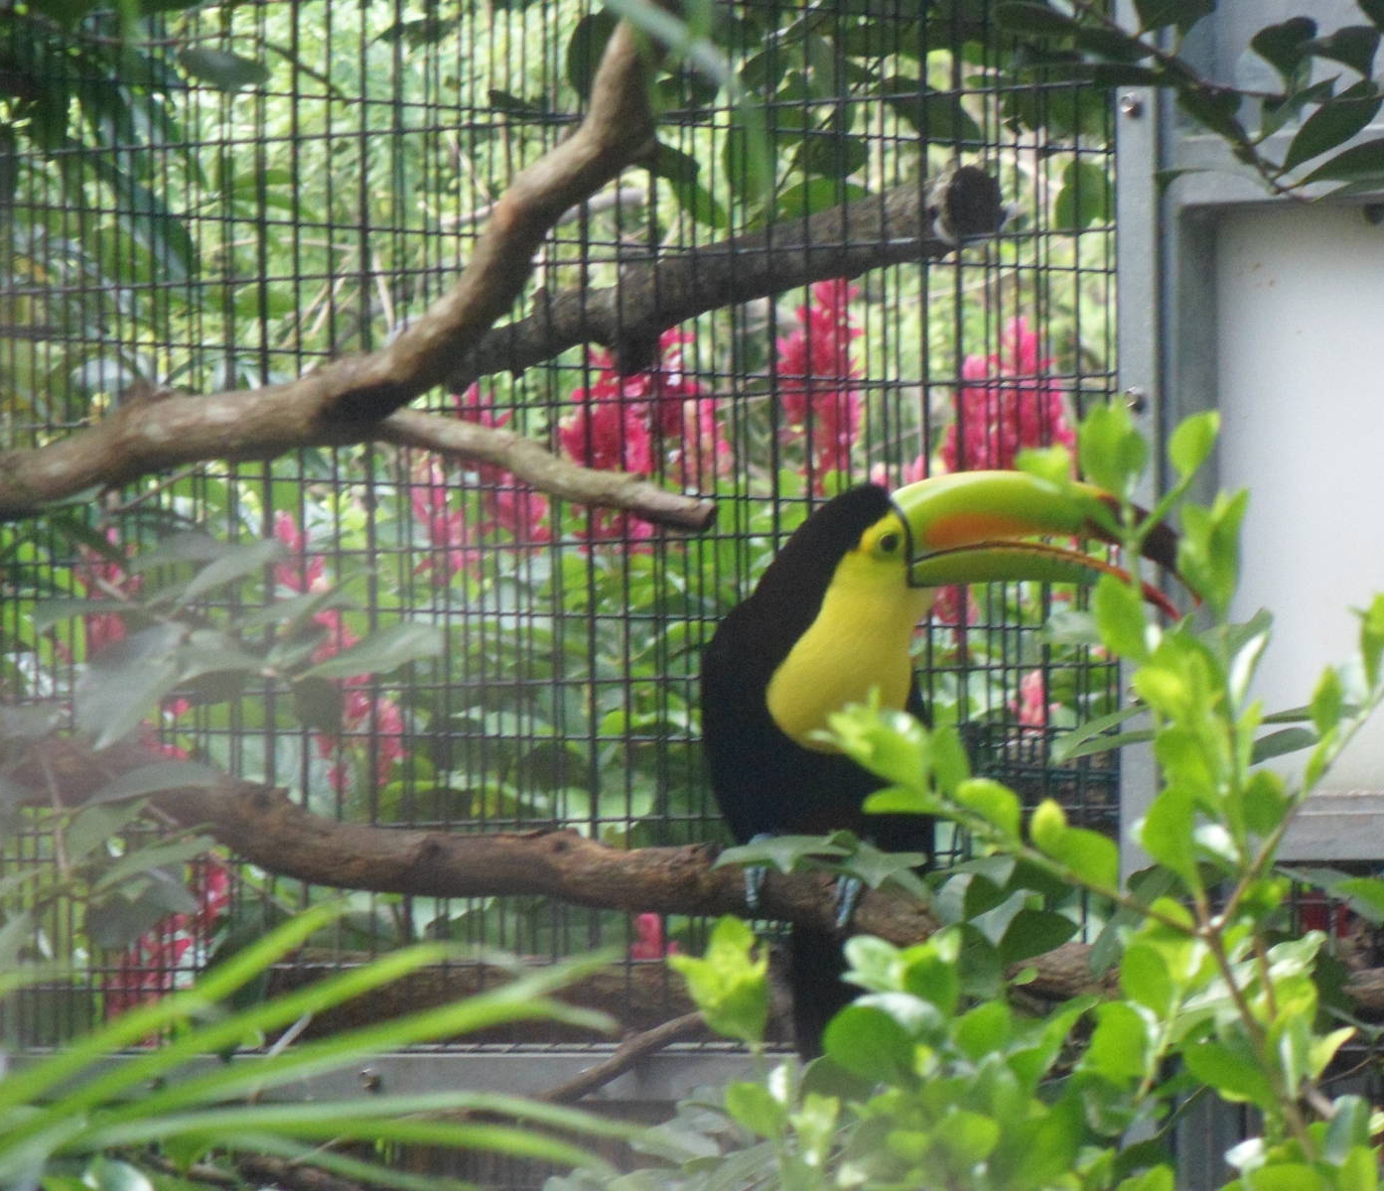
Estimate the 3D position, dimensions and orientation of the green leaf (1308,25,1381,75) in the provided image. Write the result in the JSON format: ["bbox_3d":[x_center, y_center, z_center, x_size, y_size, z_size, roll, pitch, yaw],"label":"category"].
[{"bbox_3d":[0.316,-0.264,6.000,0.035,0.026,0.020,6,0,0],"label":"green leaf"}]

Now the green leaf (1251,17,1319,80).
[{"bbox_3d":[0.288,-0.264,6.000,0.029,0.036,0.020,17,0,0],"label":"green leaf"}]

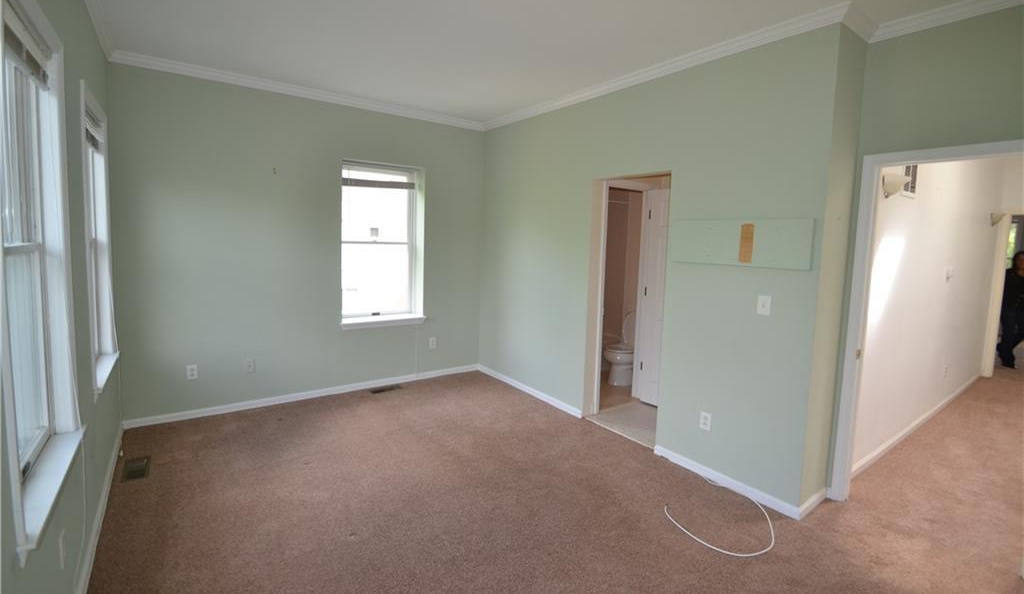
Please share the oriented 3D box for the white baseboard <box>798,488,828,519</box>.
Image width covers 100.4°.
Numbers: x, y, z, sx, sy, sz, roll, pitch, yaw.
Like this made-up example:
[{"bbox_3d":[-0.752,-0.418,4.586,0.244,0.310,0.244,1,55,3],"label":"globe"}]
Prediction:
[{"bbox_3d":[1.894,1.293,2.674,0.430,0.075,0.018,-3,8,-36],"label":"white baseboard"}]

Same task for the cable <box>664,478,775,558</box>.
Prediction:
[{"bbox_3d":[1.275,1.315,2.587,0.670,0.020,0.580,-3,8,-36],"label":"cable"}]

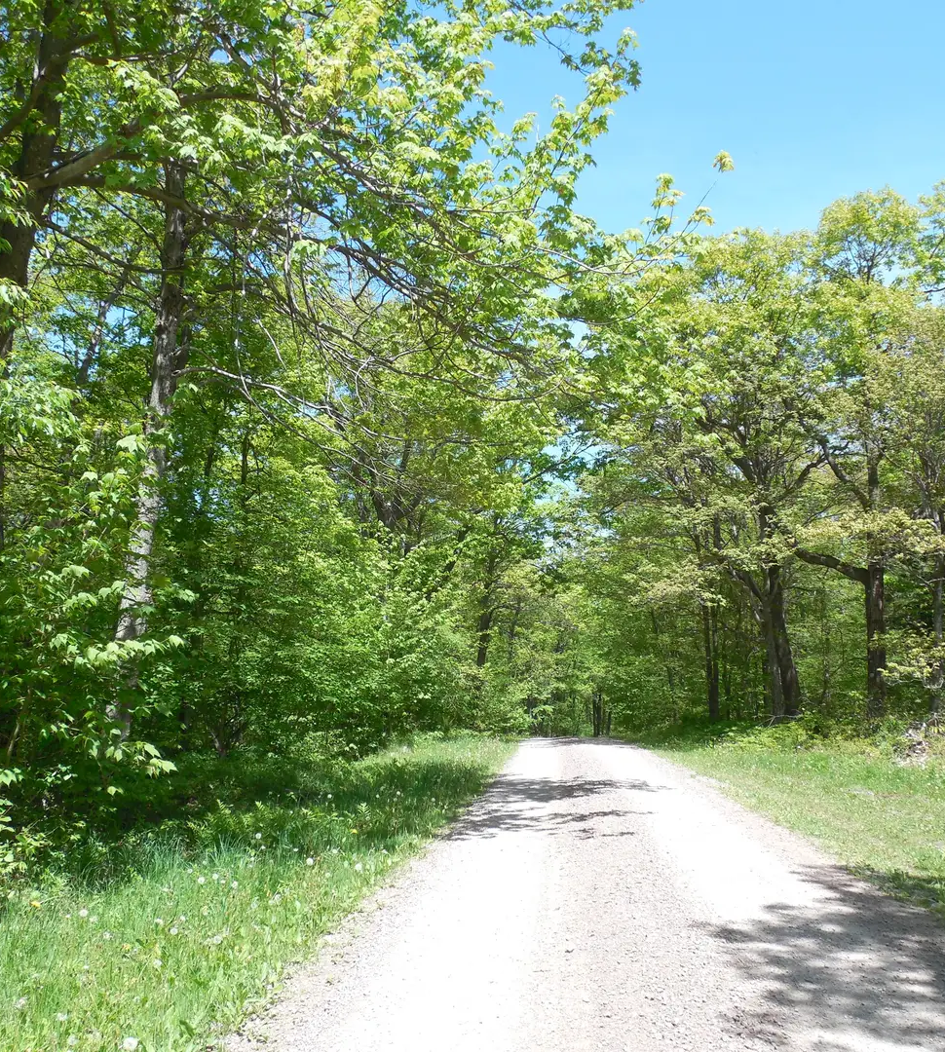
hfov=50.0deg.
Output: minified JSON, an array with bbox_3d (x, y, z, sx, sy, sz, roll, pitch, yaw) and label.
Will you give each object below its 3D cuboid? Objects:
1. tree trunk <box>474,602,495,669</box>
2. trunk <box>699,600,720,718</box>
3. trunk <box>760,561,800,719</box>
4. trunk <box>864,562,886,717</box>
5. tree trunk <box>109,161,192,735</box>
[{"bbox_3d":[0.423,4.058,37.196,0.400,2.380,0.400,6,-9,1],"label":"tree trunk"},{"bbox_3d":[8.633,4.823,36.868,0.600,4.430,0.500,-1,-10,0],"label":"trunk"},{"bbox_3d":[10.371,3.915,34.433,0.950,5.230,0.750,-2,-10,0],"label":"trunk"},{"bbox_3d":[12.907,3.597,32.423,0.560,5.110,0.560,3,-10,1],"label":"trunk"},{"bbox_3d":[-5.474,-1.524,17.340,0.450,10.140,0.450,2,-10,0],"label":"tree trunk"}]

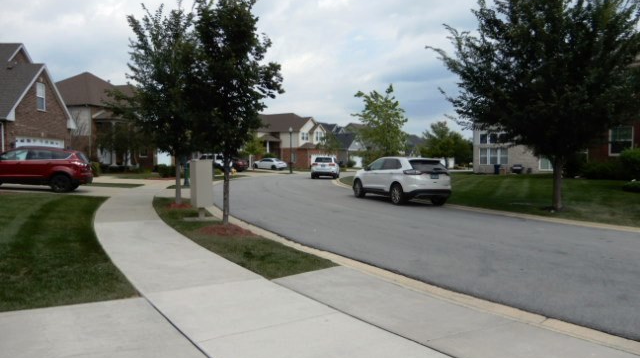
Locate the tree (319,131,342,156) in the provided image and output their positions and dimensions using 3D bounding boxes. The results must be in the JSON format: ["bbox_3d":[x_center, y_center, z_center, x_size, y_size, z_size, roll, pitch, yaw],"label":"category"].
[{"bbox_3d":[1.205,-3.208,50.906,2.800,4.466,2.800,0,3,0],"label":"tree"}]

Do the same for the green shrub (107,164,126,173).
[{"bbox_3d":[-14.869,-0.801,32.484,1.500,0.650,1.100,0,3,0],"label":"green shrub"}]

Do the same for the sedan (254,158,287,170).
[{"bbox_3d":[-6.412,-1.962,57.471,4.750,1.450,1.830,1,3,29],"label":"sedan"}]

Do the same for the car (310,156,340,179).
[{"bbox_3d":[0.477,-0.943,35.256,1.940,1.760,4.820,0,3,7],"label":"car"}]

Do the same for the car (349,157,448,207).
[{"bbox_3d":[3.040,-0.020,17.500,1.950,1.740,4.770,-1,3,-24],"label":"car"}]

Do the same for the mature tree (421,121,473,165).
[{"bbox_3d":[15.927,-4.210,55.864,6.300,6.029,6.300,0,3,0],"label":"mature tree"}]

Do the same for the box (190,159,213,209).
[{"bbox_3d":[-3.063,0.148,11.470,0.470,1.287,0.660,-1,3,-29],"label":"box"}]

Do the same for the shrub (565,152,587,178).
[{"bbox_3d":[14.684,-0.793,25.464,1.300,1.450,1.300,0,3,0],"label":"shrub"}]

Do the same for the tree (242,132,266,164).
[{"bbox_3d":[-7.344,-3.131,48.888,3.100,4.500,3.000,0,3,0],"label":"tree"}]

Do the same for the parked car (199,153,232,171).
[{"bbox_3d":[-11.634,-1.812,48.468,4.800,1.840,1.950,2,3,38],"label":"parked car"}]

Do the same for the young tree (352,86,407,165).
[{"bbox_3d":[3.313,-2.382,24.360,3.100,5.600,3.000,0,3,0],"label":"young tree"}]

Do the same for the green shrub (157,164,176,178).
[{"bbox_3d":[-9.793,-0.540,28.379,1.350,0.850,1.200,0,3,0],"label":"green shrub"}]

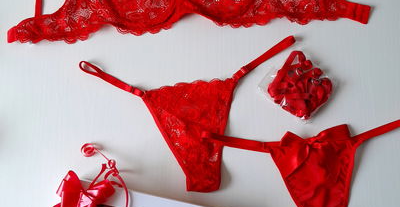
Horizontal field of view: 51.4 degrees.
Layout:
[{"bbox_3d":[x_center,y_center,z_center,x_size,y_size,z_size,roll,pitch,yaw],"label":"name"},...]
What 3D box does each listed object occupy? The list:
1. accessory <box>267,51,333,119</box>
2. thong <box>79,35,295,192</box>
[{"bbox_3d":[0.153,-0.029,0.641,0.097,0.025,0.094,41,83,11],"label":"accessory"},{"bbox_3d":[-0.010,0.022,0.642,0.351,0.022,0.230,-7,77,2],"label":"thong"}]

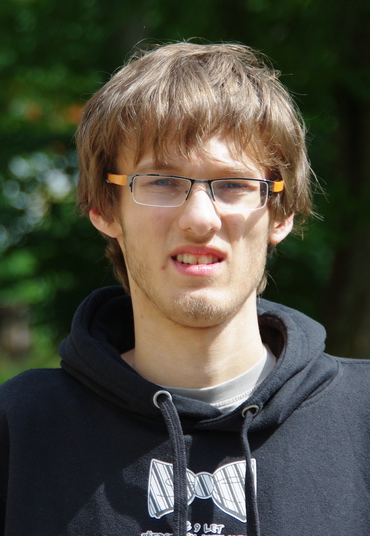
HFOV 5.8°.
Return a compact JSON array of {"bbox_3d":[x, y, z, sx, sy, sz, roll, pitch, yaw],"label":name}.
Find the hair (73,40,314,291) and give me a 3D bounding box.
[{"bbox_3d":[0.009,-0.092,3.320,0.212,0.224,0.225,1,1,-5],"label":"hair"}]

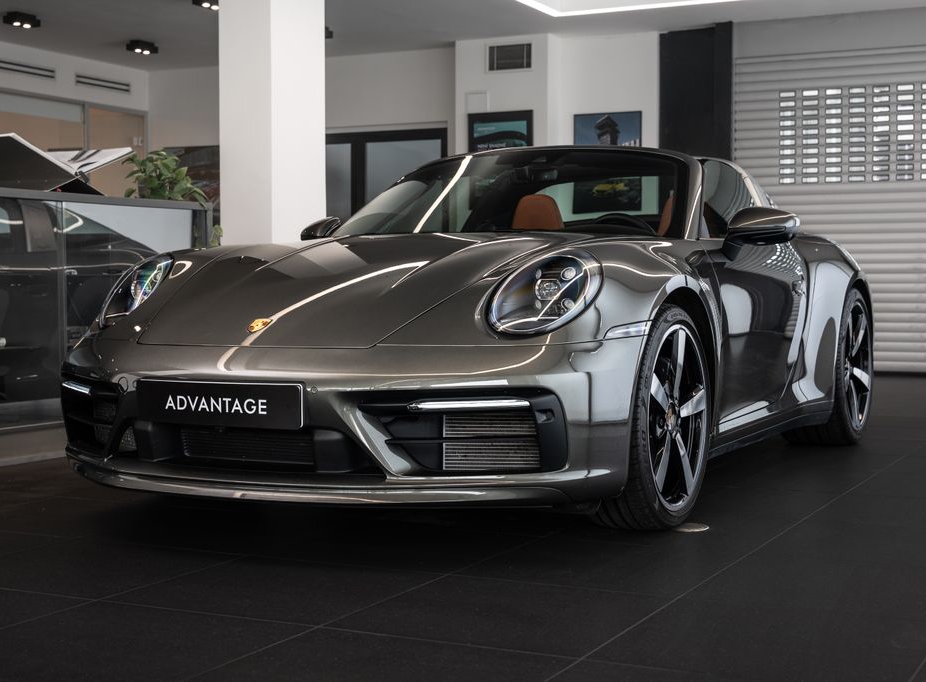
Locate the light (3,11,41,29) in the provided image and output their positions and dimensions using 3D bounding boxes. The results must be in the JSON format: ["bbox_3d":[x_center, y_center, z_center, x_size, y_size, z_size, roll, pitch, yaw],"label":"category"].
[{"bbox_3d":[-3.610,-2.619,10.933,0.120,0.095,0.280,1,3,27],"label":"light"}]

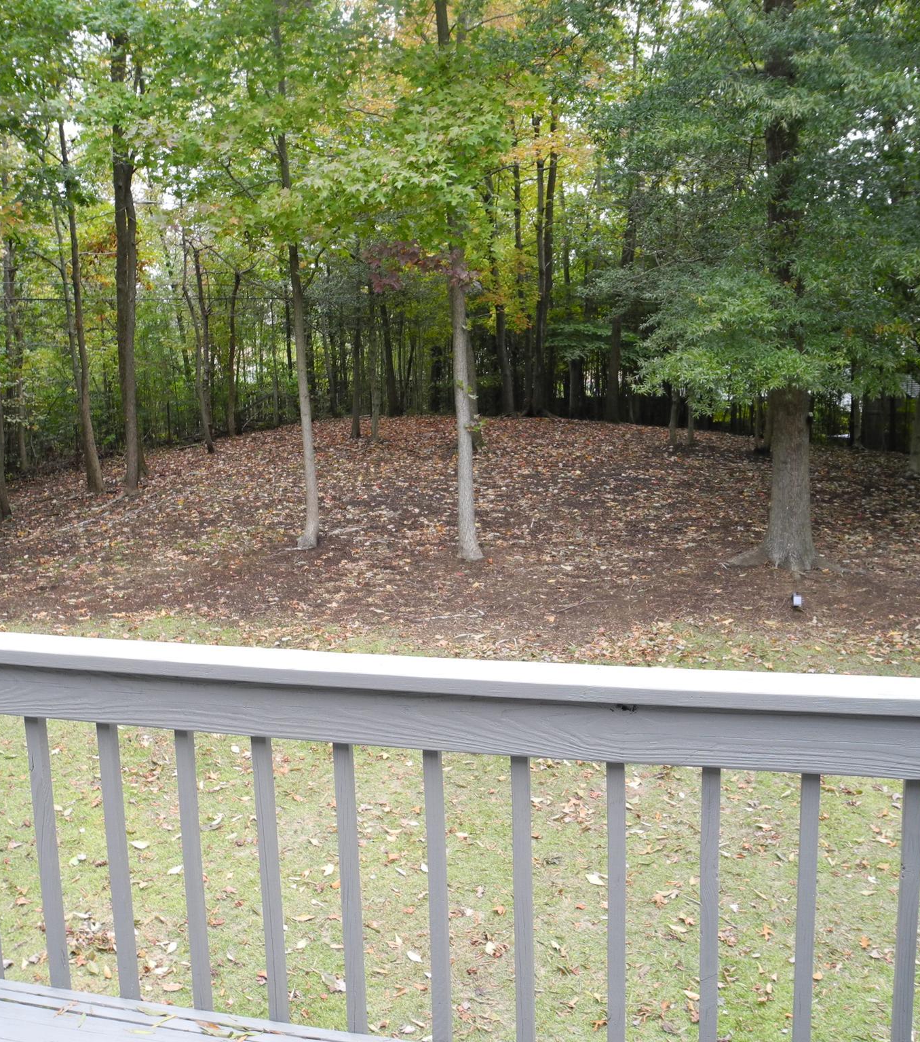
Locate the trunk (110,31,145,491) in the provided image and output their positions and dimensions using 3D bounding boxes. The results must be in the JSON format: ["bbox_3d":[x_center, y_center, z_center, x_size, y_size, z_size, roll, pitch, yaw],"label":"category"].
[{"bbox_3d":[-5.469,-4.179,18.484,0.420,7.390,0.380,1,8,0],"label":"trunk"}]

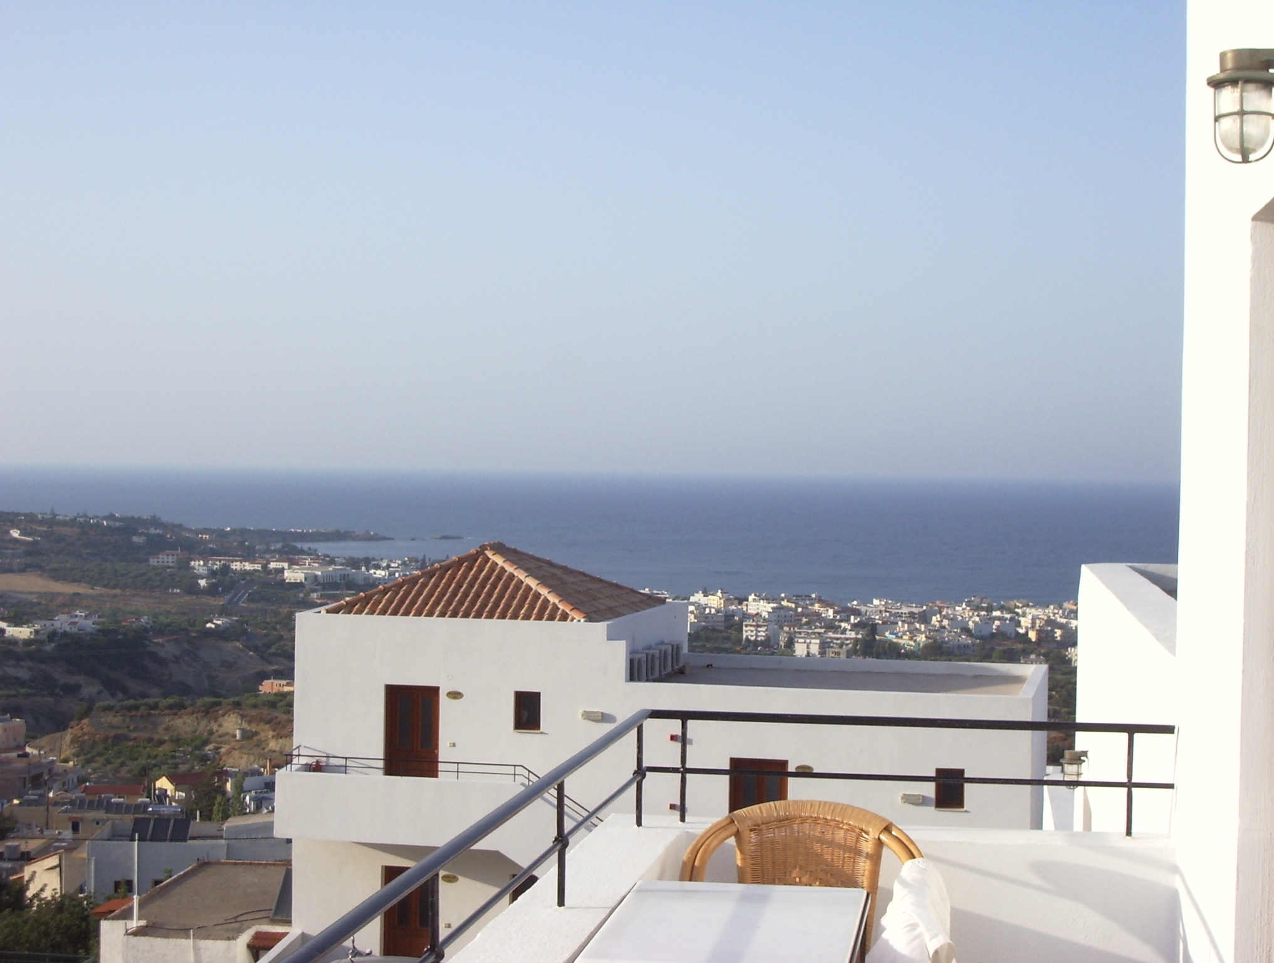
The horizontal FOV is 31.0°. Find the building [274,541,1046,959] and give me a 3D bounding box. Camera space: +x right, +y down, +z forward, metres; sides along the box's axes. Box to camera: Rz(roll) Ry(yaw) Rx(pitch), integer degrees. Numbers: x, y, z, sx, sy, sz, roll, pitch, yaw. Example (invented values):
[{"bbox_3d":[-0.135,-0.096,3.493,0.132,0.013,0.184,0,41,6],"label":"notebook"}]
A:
[{"bbox_3d":[0.815,5.048,41.402,12.692,7.717,7.463,1,0,12],"label":"building"}]

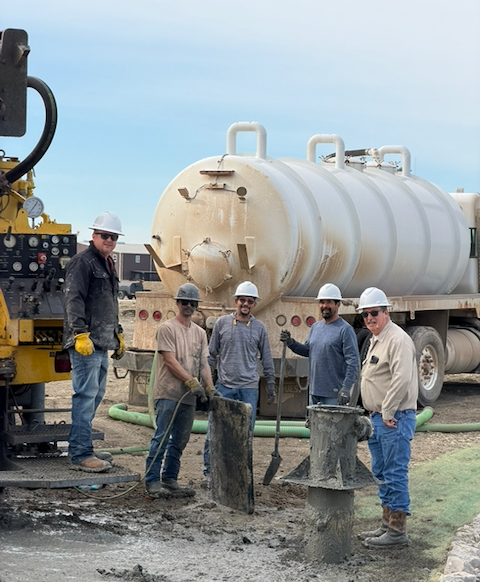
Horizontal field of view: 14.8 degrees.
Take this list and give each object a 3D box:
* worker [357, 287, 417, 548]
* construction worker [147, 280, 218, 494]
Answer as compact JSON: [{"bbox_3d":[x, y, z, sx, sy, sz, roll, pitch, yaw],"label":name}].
[{"bbox_3d":[1.038,0.900,13.100,0.440,1.840,0.580,0,1,-26],"label":"worker"},{"bbox_3d":[-0.502,0.849,15.850,0.580,1.830,0.550,-1,1,-36],"label":"construction worker"}]

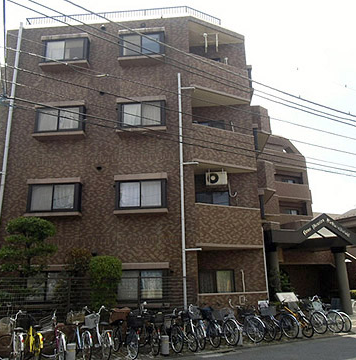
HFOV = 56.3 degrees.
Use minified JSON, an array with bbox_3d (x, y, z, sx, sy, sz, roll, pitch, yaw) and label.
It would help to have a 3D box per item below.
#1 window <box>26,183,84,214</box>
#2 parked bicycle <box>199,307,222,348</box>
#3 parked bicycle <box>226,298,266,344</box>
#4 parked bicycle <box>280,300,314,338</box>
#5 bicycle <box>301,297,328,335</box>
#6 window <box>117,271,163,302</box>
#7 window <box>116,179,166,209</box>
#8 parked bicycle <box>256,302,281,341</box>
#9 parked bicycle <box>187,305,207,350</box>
[{"bbox_3d":[-4.274,0.652,11.550,1.775,1.002,0.250,-2,-15,4],"label":"window"},{"bbox_3d":[0.739,3.907,9.090,0.570,1.050,1.750,5,-16,-23],"label":"parked bicycle"},{"bbox_3d":[1.854,3.987,9.526,0.570,1.070,1.750,6,-17,-27],"label":"parked bicycle"},{"bbox_3d":[3.509,4.123,10.009,0.570,1.020,1.600,7,-17,-28],"label":"parked bicycle"},{"bbox_3d":[4.150,4.318,10.739,0.570,1.050,1.750,5,-16,-21],"label":"bicycle"},{"bbox_3d":[-1.175,3.344,10.583,1.591,0.931,0.250,-2,-15,4],"label":"window"},{"bbox_3d":[-1.227,0.489,11.348,1.672,0.985,0.250,-2,-15,4],"label":"window"},{"bbox_3d":[2.330,4.036,9.711,0.570,1.050,1.750,6,-17,-26],"label":"parked bicycle"},{"bbox_3d":[0.217,3.814,8.733,0.570,1.070,1.700,6,-17,-25],"label":"parked bicycle"}]

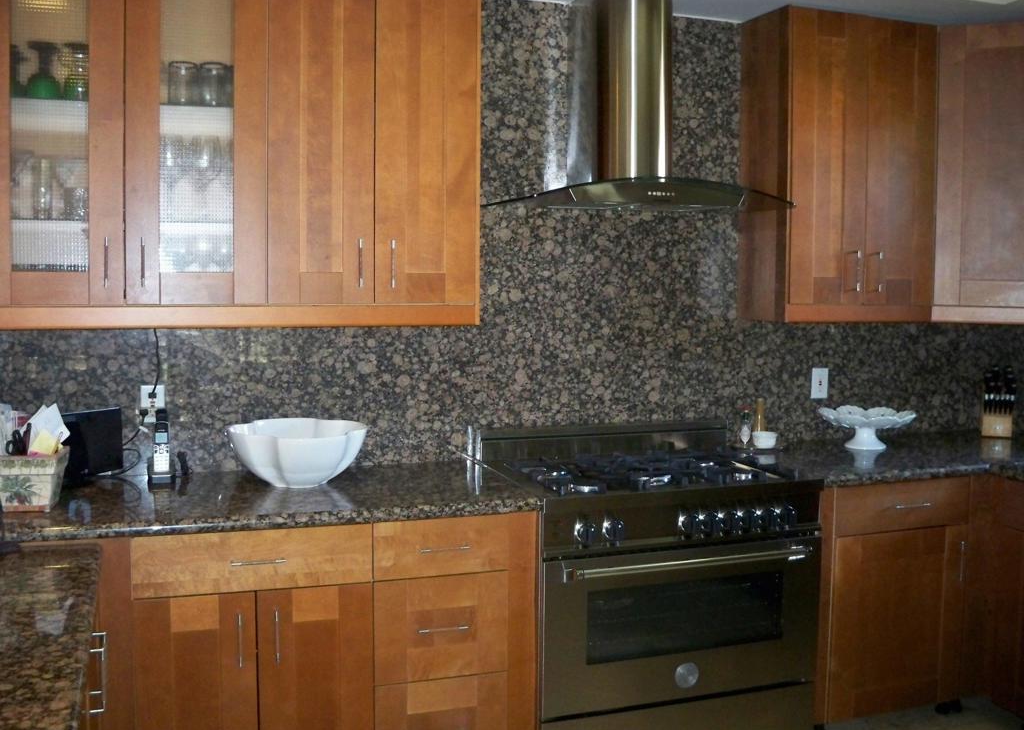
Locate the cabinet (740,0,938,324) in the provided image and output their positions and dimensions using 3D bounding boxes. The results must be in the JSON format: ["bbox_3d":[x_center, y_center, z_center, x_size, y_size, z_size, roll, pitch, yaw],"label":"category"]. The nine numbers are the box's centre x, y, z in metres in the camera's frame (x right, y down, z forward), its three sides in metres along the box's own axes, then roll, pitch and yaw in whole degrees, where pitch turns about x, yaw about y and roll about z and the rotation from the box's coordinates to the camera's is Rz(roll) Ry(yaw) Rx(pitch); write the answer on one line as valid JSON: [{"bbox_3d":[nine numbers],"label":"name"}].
[{"bbox_3d":[1.152,-0.678,3.670,0.635,1.058,0.310,-1,4,-20],"label":"cabinet"}]

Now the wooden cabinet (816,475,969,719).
[{"bbox_3d":[1.100,0.717,3.550,0.595,0.772,0.620,-1,4,-20],"label":"wooden cabinet"}]

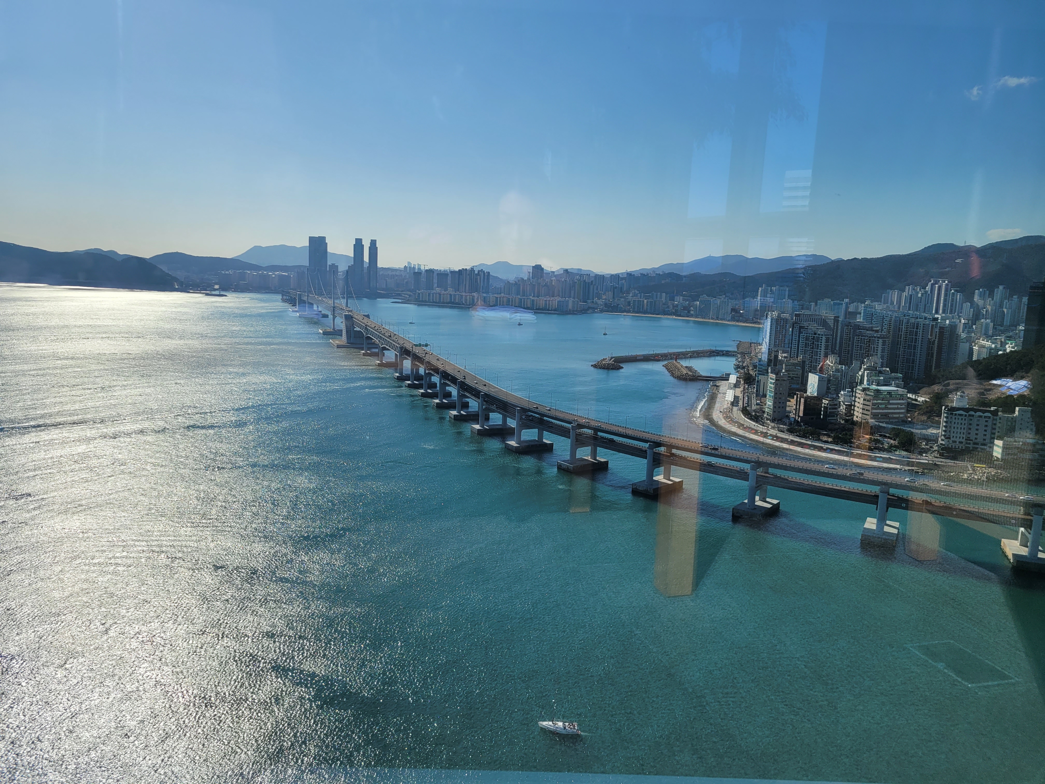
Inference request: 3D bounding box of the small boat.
[{"bbox_3d":[9.850,87.950,206.600,11.000,1.900,3.400,3,9,8],"label":"small boat"}]

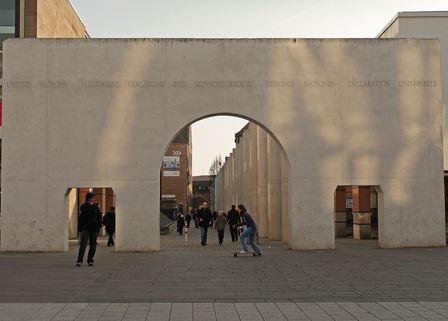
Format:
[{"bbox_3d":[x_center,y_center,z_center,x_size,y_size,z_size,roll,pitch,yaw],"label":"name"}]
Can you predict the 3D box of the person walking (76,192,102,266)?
[{"bbox_3d":[-3.322,1.702,15.800,0.640,1.800,0.460,0,-5,-11],"label":"person walking"}]

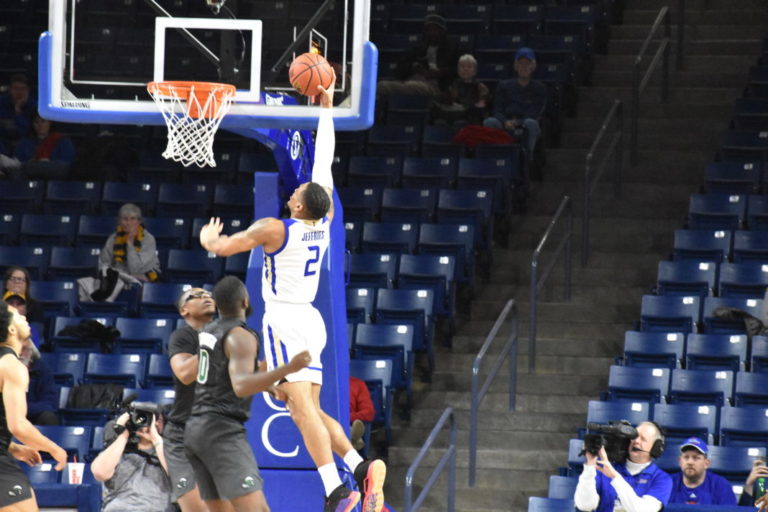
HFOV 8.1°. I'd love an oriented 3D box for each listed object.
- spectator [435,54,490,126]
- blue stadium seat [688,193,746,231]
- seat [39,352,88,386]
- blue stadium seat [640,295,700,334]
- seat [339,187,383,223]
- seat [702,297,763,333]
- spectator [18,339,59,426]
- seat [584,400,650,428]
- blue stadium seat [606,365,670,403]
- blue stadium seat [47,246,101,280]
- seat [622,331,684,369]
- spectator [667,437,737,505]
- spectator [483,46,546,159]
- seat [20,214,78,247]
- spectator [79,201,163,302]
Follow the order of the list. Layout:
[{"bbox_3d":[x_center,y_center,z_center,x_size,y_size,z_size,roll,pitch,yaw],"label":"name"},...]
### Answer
[{"bbox_3d":[0.706,-1.297,50.122,0.500,1.162,0.800,1,-2,12],"label":"spectator"},{"bbox_3d":[2.833,-0.126,46.949,0.510,0.820,0.500,1,-3,13],"label":"blue stadium seat"},{"bbox_3d":[-2.709,1.195,44.195,0.510,0.820,0.500,1,-3,13],"label":"seat"},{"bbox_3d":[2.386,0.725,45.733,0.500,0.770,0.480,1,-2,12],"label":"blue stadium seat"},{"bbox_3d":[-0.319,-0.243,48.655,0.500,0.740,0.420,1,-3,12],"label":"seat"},{"bbox_3d":[2.836,0.731,44.568,0.510,0.780,0.500,1,-2,12],"label":"seat"},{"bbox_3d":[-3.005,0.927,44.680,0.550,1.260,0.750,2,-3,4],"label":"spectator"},{"bbox_3d":[1.780,1.545,42.332,0.510,0.820,0.500,1,-3,13],"label":"seat"},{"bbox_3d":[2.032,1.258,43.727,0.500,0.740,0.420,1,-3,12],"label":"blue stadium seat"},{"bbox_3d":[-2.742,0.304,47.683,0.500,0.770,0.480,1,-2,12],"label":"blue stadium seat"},{"bbox_3d":[2.149,1.001,43.825,0.510,0.780,0.500,1,-2,12],"label":"seat"},{"bbox_3d":[1.970,1.746,33.819,0.550,1.240,0.680,1,-3,10],"label":"spectator"},{"bbox_3d":[1.212,-1.336,50.882,0.580,1.250,0.800,1,-2,12],"label":"spectator"},{"bbox_3d":[-2.978,0.026,47.527,0.500,0.780,0.500,1,-2,12],"label":"seat"},{"bbox_3d":[-2.273,0.131,46.413,0.580,1.198,0.720,1,-3,13],"label":"spectator"}]

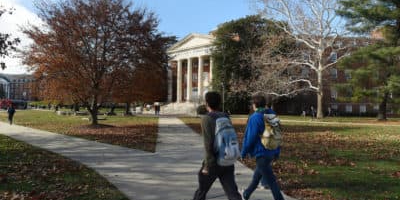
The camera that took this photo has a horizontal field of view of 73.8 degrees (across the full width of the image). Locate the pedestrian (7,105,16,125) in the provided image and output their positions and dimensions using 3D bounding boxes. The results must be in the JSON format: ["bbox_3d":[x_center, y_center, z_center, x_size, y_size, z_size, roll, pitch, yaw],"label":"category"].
[{"bbox_3d":[-15.050,1.140,21.300,0.480,1.700,0.550,-1,-2,41],"label":"pedestrian"}]

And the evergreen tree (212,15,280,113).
[{"bbox_3d":[8.500,-6.200,47.000,12.600,17.300,12.000,0,-1,0],"label":"evergreen tree"}]

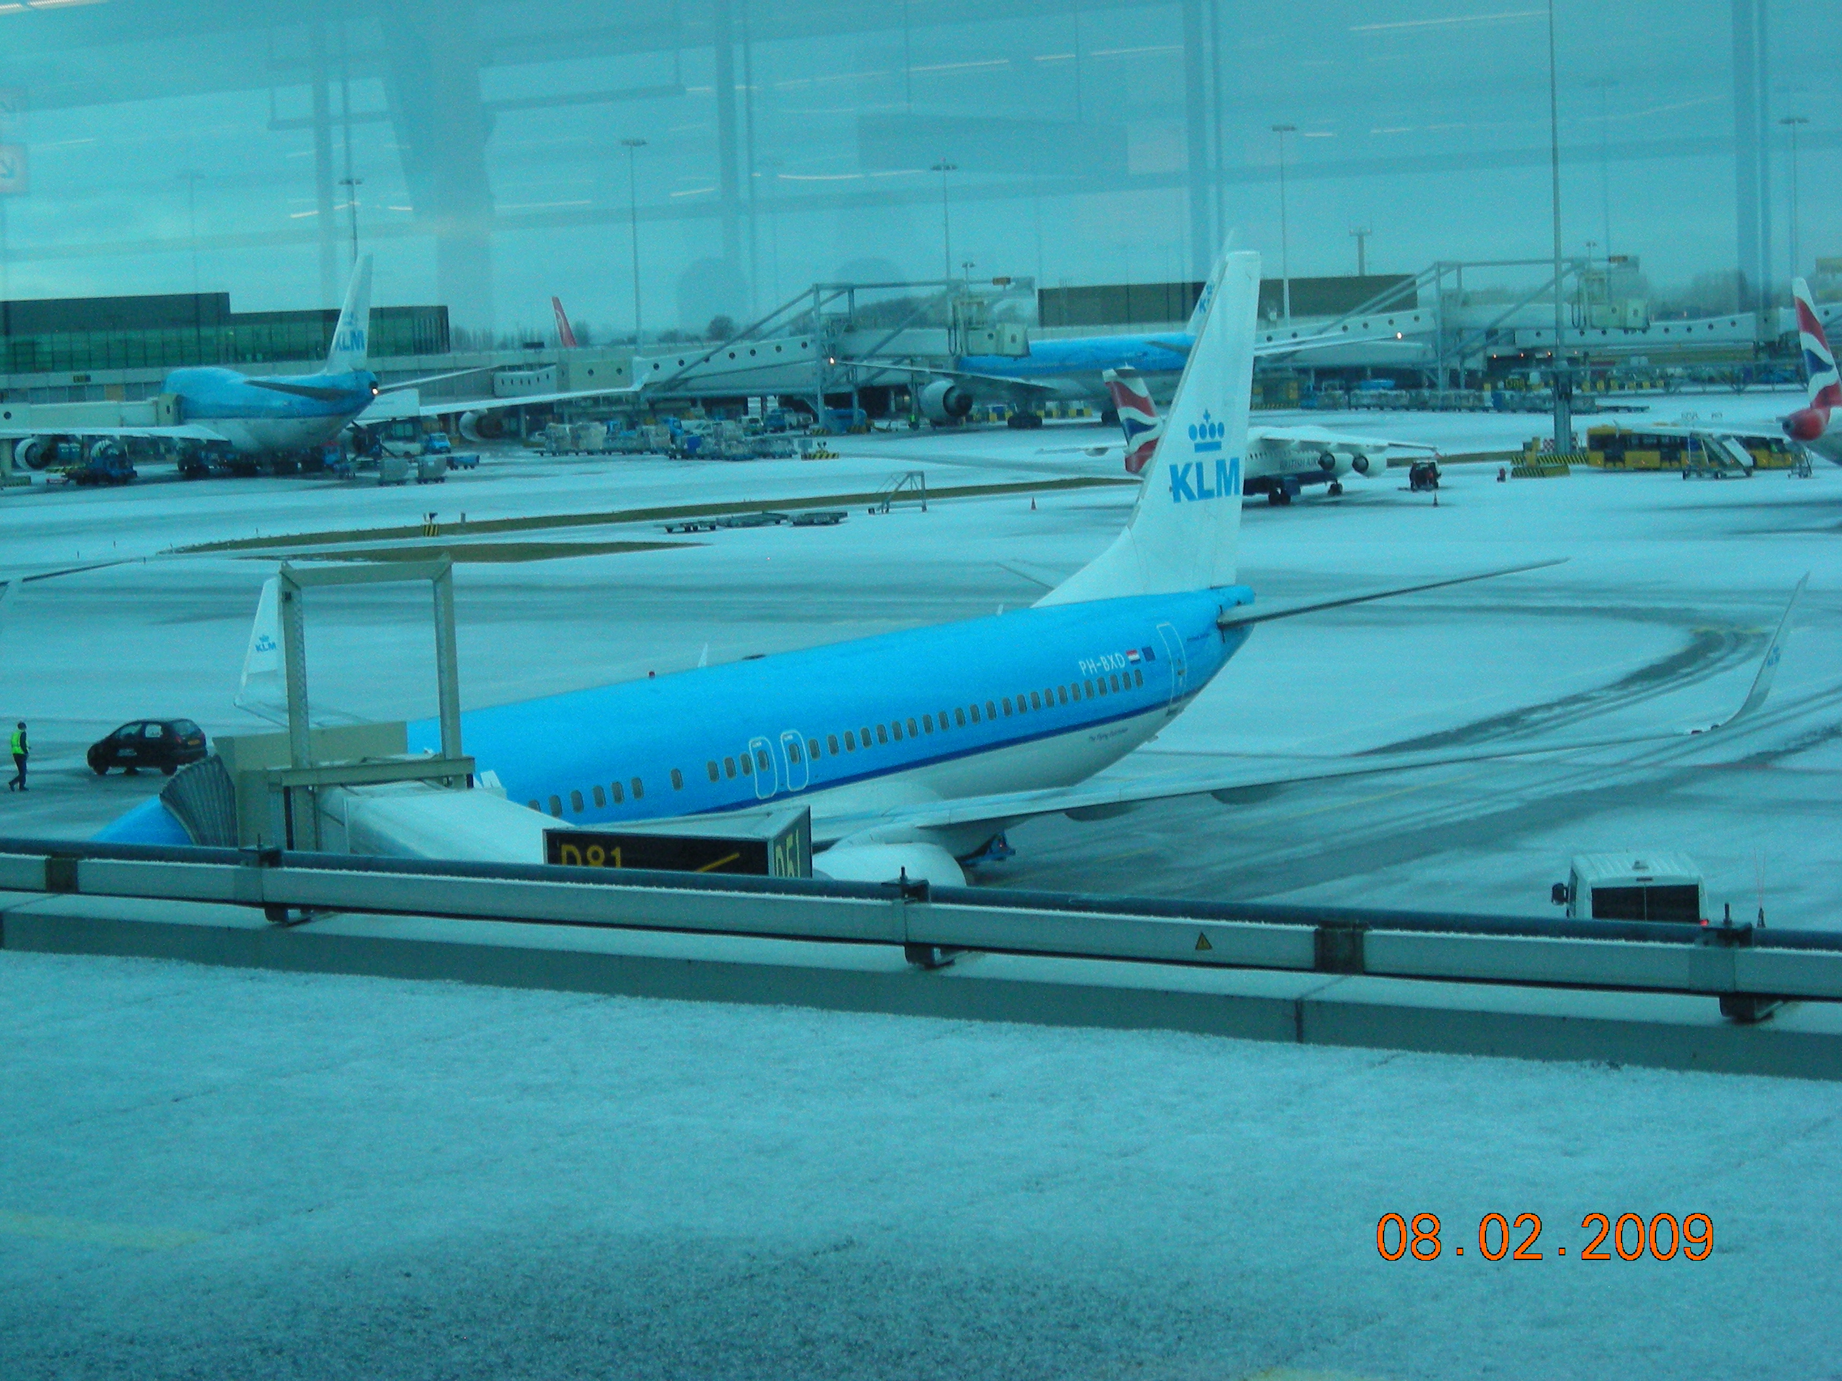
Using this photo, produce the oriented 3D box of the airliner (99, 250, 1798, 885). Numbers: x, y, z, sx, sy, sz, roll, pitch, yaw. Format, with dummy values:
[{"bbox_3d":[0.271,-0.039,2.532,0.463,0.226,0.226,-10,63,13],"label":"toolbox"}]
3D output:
[{"bbox_3d":[-3.003,-1.286,75.604,35.800,12.500,39.400,1,7,34],"label":"airliner"}]

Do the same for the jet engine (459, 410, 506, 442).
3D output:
[{"bbox_3d":[-41.203,-24.748,384.000,2.800,2.850,5.200,-5,6,-25],"label":"jet engine"}]

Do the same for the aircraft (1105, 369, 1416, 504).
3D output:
[{"bbox_3d":[18.902,-15.080,240.505,26.300,8.600,30.800,1,6,31],"label":"aircraft"}]

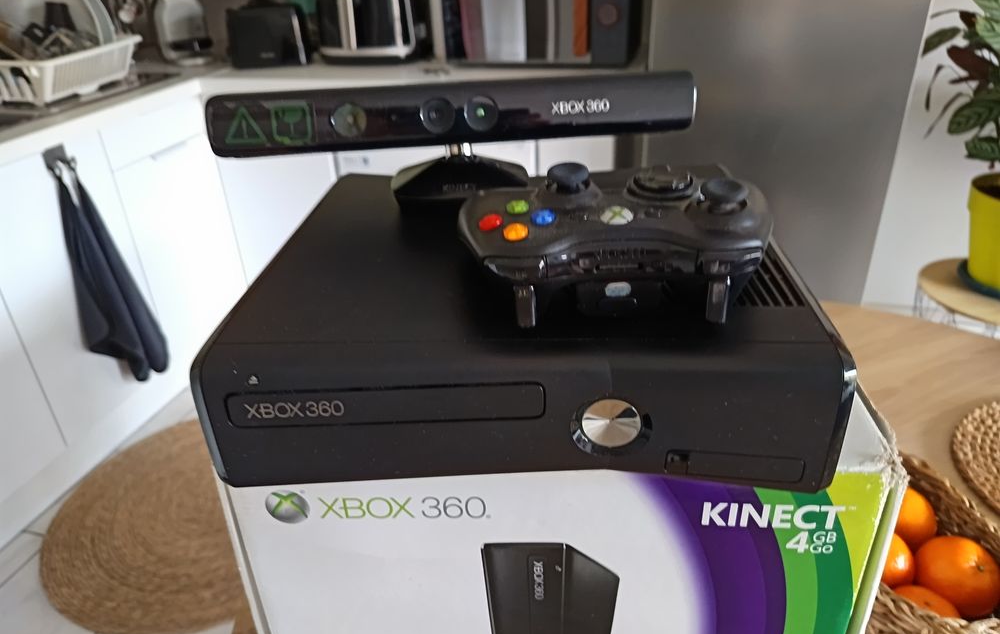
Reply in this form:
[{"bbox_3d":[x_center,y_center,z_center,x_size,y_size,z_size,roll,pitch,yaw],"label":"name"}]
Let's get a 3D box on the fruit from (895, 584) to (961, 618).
[{"bbox_3d":[0.301,0.225,0.502,0.059,0.056,0.059,6,30,15],"label":"fruit"}]

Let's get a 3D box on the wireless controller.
[{"bbox_3d":[0.053,-0.047,0.338,0.153,0.057,0.106,1,29,7],"label":"wireless controller"}]

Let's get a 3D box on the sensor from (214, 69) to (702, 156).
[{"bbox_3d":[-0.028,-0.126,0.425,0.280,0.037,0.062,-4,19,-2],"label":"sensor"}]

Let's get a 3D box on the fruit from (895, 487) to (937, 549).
[{"bbox_3d":[0.339,0.176,0.587,0.059,0.056,0.059,6,30,15],"label":"fruit"}]

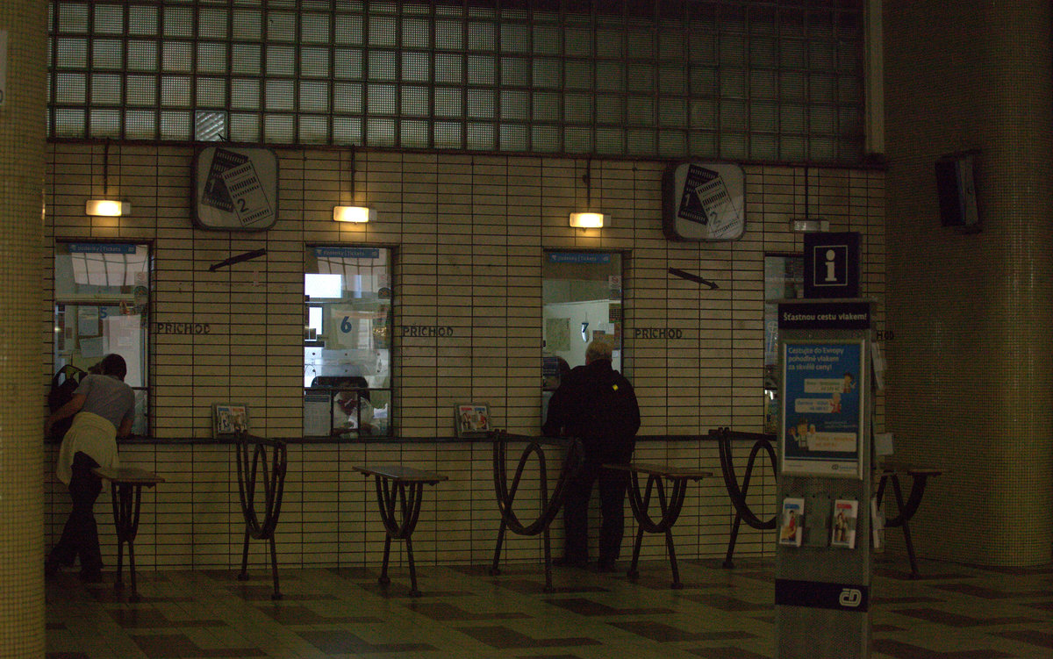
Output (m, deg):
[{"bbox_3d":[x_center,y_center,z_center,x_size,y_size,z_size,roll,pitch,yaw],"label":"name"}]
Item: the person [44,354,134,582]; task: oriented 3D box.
[{"bbox_3d":[-2.989,0.928,13.569,0.606,1.540,0.620,1,-1,-16],"label":"person"}]

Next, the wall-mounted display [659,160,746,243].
[{"bbox_3d":[1.363,-0.969,15.224,0.595,0.595,0.220,1,-2,-17],"label":"wall-mounted display"}]

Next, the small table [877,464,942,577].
[{"bbox_3d":[2.497,1.353,14.133,0.310,0.750,1.380,1,-1,-16],"label":"small table"}]

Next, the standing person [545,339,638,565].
[{"bbox_3d":[0.481,0.912,14.513,0.660,1.673,0.500,1,-2,-17],"label":"standing person"}]

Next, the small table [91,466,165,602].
[{"bbox_3d":[-2.520,1.290,12.545,0.325,0.775,1.310,1,-2,-17],"label":"small table"}]

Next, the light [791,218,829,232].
[{"bbox_3d":[2.197,-0.805,15.385,0.319,0.110,0.120,1,-1,-16],"label":"light"}]

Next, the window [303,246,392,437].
[{"bbox_3d":[-1.308,0.086,14.561,0.672,1.411,0.130,1,-1,-16],"label":"window"}]

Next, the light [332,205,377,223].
[{"bbox_3d":[-1.245,-0.833,14.413,0.311,0.122,0.120,1,-1,-16],"label":"light"}]

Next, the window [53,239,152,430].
[{"bbox_3d":[-2.998,0.065,14.077,0.695,1.402,0.130,1,-1,-16],"label":"window"}]

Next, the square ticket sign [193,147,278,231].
[{"bbox_3d":[-2.073,-0.995,14.145,0.601,0.611,0.190,1,-1,-16],"label":"square ticket sign"}]

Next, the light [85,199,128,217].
[{"bbox_3d":[-2.930,-0.844,13.925,0.315,0.118,0.100,1,-2,-17],"label":"light"}]

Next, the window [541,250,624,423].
[{"bbox_3d":[0.427,0.097,15.050,0.661,1.426,0.130,1,-1,-16],"label":"window"}]

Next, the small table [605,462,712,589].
[{"bbox_3d":[0.869,1.334,13.535,0.325,0.775,1.240,1,-2,-17],"label":"small table"}]

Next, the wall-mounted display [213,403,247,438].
[{"bbox_3d":[-2.105,0.653,14.133,0.246,0.252,0.140,1,-2,-17],"label":"wall-mounted display"}]

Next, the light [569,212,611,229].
[{"bbox_3d":[0.479,-0.815,14.899,0.318,0.119,0.120,1,-1,-16],"label":"light"}]

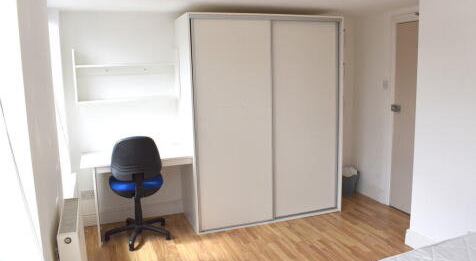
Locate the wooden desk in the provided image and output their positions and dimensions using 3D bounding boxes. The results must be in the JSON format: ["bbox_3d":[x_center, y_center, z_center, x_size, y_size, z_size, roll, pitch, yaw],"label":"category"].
[{"bbox_3d":[-0.946,0.601,3.414,0.960,0.765,0.548,-5,10,-20],"label":"wooden desk"}]

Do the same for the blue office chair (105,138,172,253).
[{"bbox_3d":[-0.935,0.505,3.303,0.610,0.990,0.600,-5,10,-20],"label":"blue office chair"}]

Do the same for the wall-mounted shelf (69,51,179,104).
[{"bbox_3d":[-1.036,-0.514,3.400,0.940,0.505,0.200,-5,10,-20],"label":"wall-mounted shelf"}]

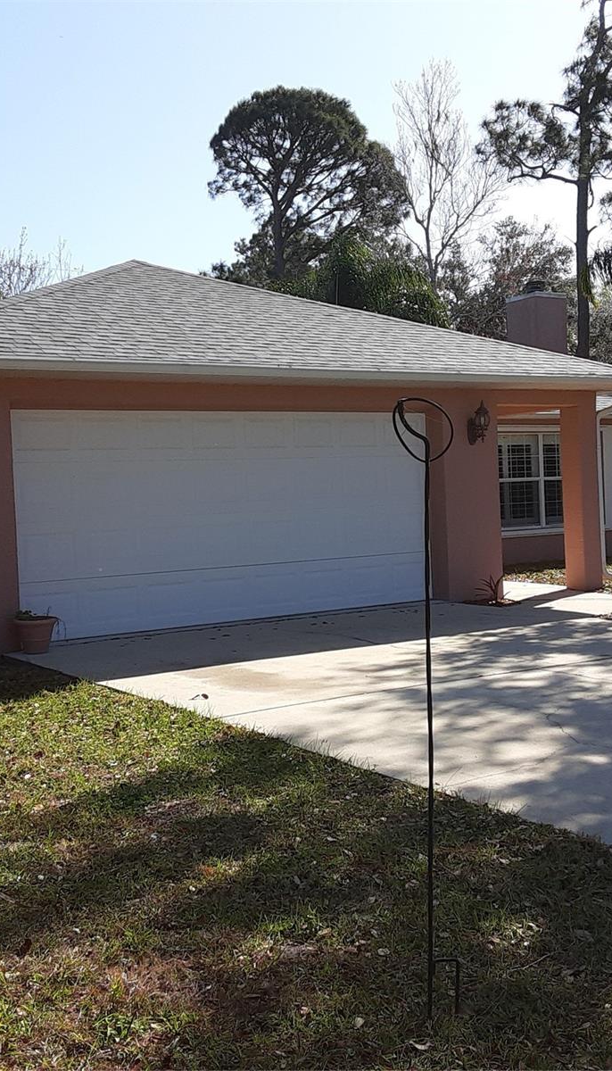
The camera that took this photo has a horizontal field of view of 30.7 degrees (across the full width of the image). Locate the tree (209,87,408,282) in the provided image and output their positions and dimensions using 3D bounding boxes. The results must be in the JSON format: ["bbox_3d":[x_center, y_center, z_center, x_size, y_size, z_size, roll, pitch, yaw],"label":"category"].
[{"bbox_3d":[0.117,-8.820,43.314,7.700,17.057,7.700,-2,2,0],"label":"tree"}]

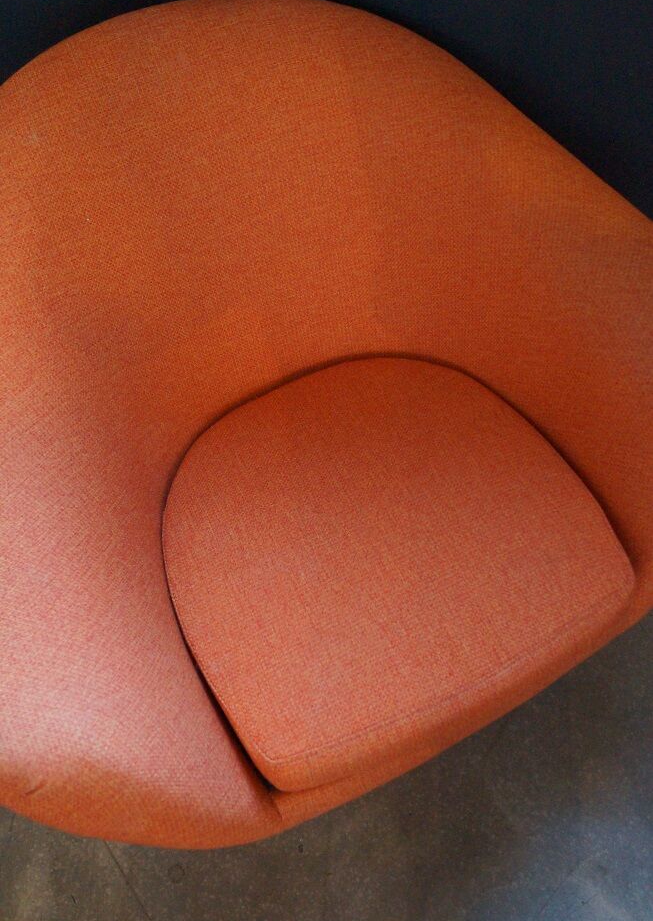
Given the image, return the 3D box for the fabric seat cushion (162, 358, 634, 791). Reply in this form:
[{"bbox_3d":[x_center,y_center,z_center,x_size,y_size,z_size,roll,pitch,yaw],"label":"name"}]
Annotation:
[{"bbox_3d":[0.051,0.086,1.157,0.520,0.100,0.520,-23,52,-12],"label":"fabric seat cushion"}]

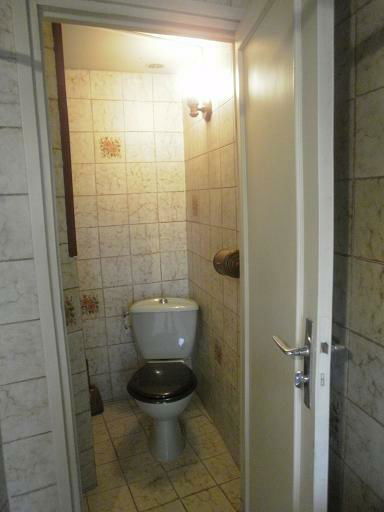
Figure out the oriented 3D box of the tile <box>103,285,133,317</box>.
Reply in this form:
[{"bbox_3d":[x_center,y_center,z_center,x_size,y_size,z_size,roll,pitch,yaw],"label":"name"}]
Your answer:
[{"bbox_3d":[-0.492,0.304,2.619,0.198,0.203,0.010,-4,8,-17],"label":"tile"}]

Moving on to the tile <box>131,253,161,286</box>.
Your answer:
[{"bbox_3d":[-0.308,0.087,2.621,0.198,0.200,0.010,-5,8,-19],"label":"tile"}]

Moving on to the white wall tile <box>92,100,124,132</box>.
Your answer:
[{"bbox_3d":[-0.525,-0.881,2.405,0.197,0.199,0.010,-4,9,-15],"label":"white wall tile"}]

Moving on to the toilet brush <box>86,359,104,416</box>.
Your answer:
[{"bbox_3d":[-0.647,0.843,2.510,0.120,0.370,0.120,-4,8,-15],"label":"toilet brush"}]

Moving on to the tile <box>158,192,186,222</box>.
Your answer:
[{"bbox_3d":[-0.133,-0.326,2.650,0.200,0.203,0.010,-4,8,-17],"label":"tile"}]

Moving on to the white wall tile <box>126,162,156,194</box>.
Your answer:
[{"bbox_3d":[-0.328,-0.513,2.534,0.198,0.200,0.010,-4,8,-15],"label":"white wall tile"}]

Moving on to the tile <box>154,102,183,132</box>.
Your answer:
[{"bbox_3d":[-0.157,-0.910,2.532,0.190,0.200,0.010,-4,8,-15],"label":"tile"}]

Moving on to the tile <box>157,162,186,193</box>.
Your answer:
[{"bbox_3d":[-0.140,-0.526,2.622,0.200,0.203,0.010,-4,8,-17],"label":"tile"}]

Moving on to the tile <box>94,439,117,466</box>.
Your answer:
[{"bbox_3d":[-0.522,1.088,2.106,0.198,0.010,0.198,-5,9,-22],"label":"tile"}]

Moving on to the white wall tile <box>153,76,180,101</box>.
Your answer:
[{"bbox_3d":[-0.157,-1.092,2.484,0.197,0.180,0.010,-4,9,-15],"label":"white wall tile"}]

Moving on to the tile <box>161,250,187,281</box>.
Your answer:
[{"bbox_3d":[-0.120,0.070,2.663,0.190,0.200,0.010,-4,8,-15],"label":"tile"}]

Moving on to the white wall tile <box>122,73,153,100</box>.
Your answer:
[{"bbox_3d":[-0.348,-1.079,2.458,0.198,0.180,0.010,-5,8,-19],"label":"white wall tile"}]

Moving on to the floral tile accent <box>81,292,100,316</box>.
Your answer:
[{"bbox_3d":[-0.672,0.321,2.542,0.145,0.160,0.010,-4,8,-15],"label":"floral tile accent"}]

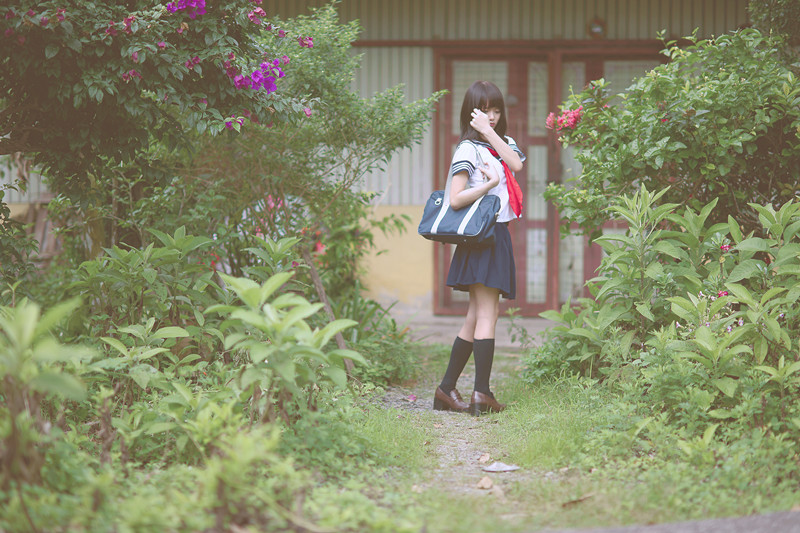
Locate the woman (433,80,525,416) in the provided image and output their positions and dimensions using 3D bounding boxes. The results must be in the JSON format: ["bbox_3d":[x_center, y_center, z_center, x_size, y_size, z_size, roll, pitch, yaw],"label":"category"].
[{"bbox_3d":[0.378,-0.090,9.200,0.430,1.630,0.420,1,2,33],"label":"woman"}]

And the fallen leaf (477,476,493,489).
[{"bbox_3d":[0.304,0.778,6.800,0.058,0.033,0.060,0,2,0],"label":"fallen leaf"}]

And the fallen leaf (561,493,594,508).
[{"bbox_3d":[0.606,0.799,6.450,0.135,0.030,0.060,-1,2,-31],"label":"fallen leaf"}]

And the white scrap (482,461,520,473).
[{"bbox_3d":[0.388,0.764,7.220,0.147,0.030,0.100,0,2,0],"label":"white scrap"}]

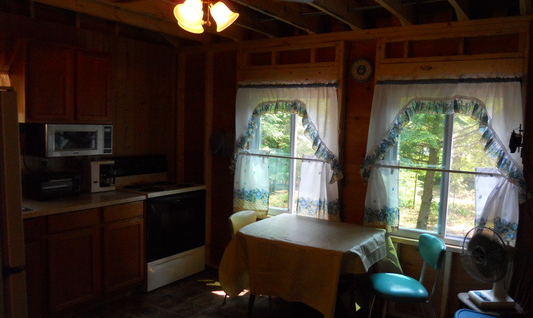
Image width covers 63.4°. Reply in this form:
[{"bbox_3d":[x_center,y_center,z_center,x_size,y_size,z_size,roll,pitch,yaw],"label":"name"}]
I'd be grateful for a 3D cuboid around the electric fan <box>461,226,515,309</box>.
[{"bbox_3d":[1.420,0.709,2.800,0.270,0.485,0.340,0,6,-15],"label":"electric fan"}]

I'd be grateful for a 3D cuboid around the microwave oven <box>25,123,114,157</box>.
[{"bbox_3d":[-1.680,-0.167,3.668,0.370,0.260,0.600,5,7,34],"label":"microwave oven"}]

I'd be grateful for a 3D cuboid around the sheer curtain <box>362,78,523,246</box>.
[{"bbox_3d":[1.287,0.021,3.280,1.100,1.220,0.120,5,7,34],"label":"sheer curtain"}]

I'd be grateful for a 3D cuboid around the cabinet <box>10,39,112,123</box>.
[{"bbox_3d":[-1.709,-0.610,3.621,0.305,0.615,0.755,5,7,34],"label":"cabinet"}]

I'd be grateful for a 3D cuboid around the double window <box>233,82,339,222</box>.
[{"bbox_3d":[0.154,-0.076,4.035,1.120,1.220,0.120,5,7,34],"label":"double window"}]

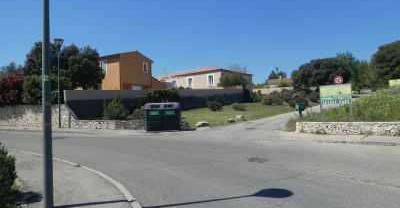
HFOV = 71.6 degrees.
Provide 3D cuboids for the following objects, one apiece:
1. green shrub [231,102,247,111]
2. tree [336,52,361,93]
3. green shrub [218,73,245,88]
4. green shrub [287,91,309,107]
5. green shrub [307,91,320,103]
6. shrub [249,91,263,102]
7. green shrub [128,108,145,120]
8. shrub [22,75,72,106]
[{"bbox_3d":[3.818,0.278,27.500,1.500,0.820,1.350,-1,0,8],"label":"green shrub"},{"bbox_3d":[26.686,-5.680,50.000,4.300,7.200,4.200,-1,0,28],"label":"tree"},{"bbox_3d":[3.237,-2.312,28.500,2.590,1.810,2.400,0,1,0],"label":"green shrub"},{"bbox_3d":[11.427,-0.586,32.500,2.500,2.000,2.300,-1,0,19],"label":"green shrub"},{"bbox_3d":[15.144,-1.001,37.000,2.000,1.650,1.900,-1,0,22],"label":"green shrub"},{"bbox_3d":[6.204,-0.783,31.000,1.520,1.420,1.500,0,1,0],"label":"shrub"},{"bbox_3d":[-3.837,0.671,17.300,1.210,0.760,1.200,0,1,0],"label":"green shrub"},{"bbox_3d":[-9.899,-0.909,18.000,3.150,1.970,2.000,0,1,0],"label":"shrub"}]

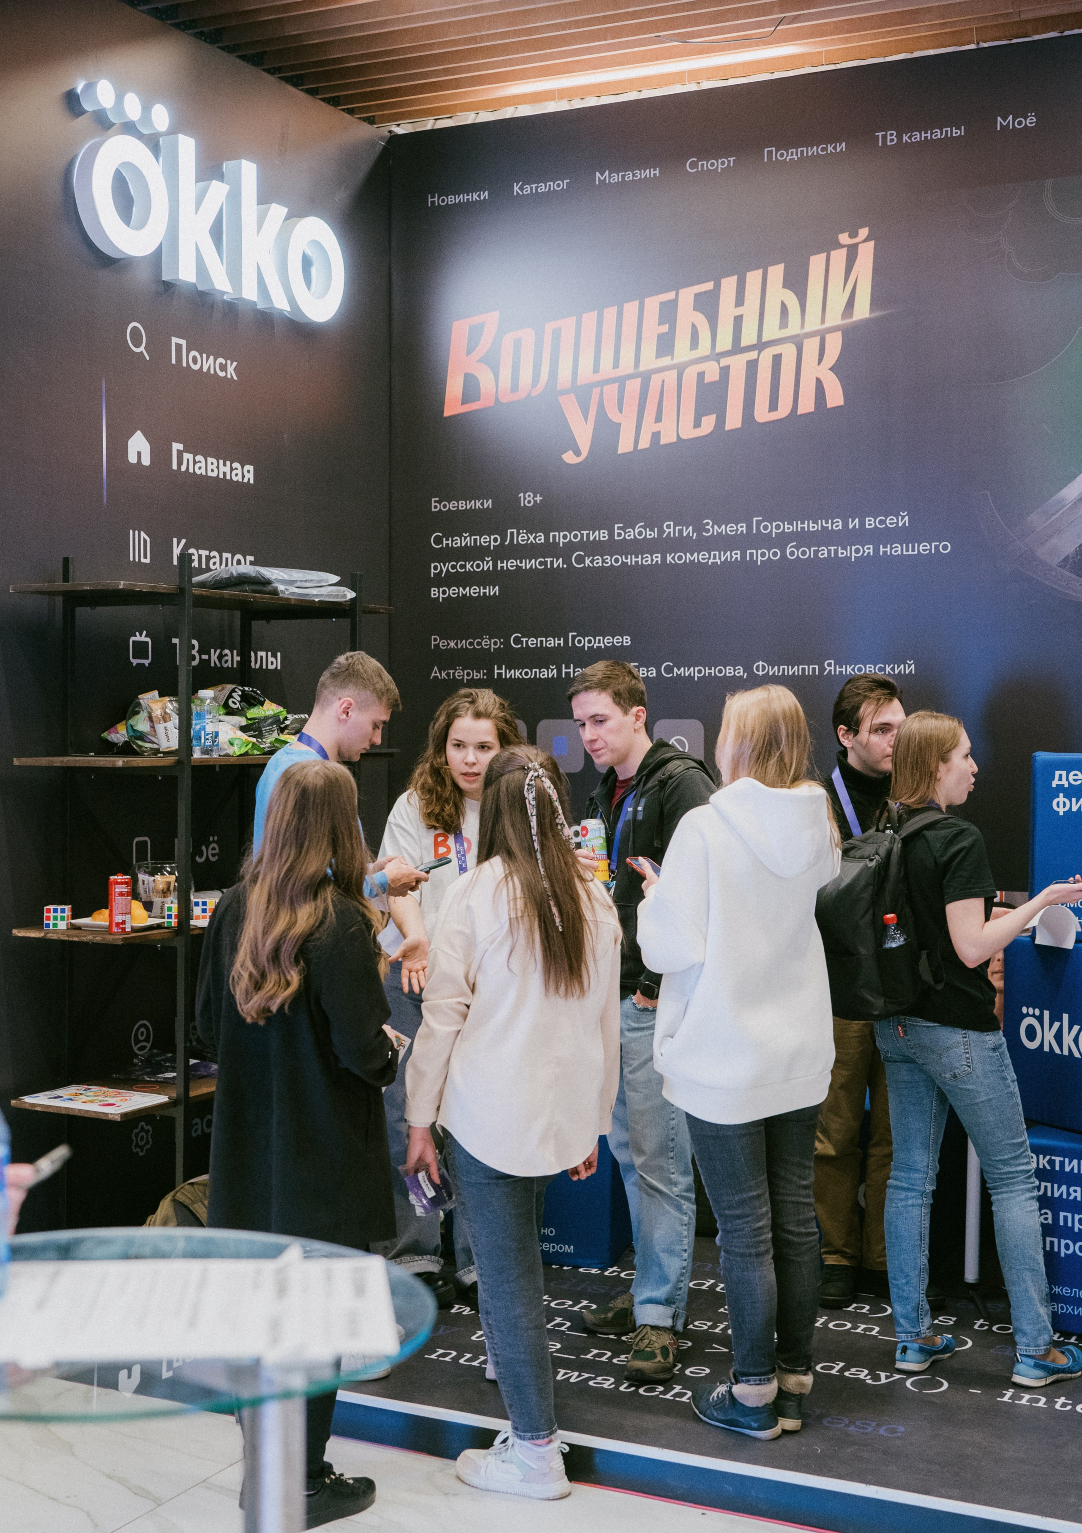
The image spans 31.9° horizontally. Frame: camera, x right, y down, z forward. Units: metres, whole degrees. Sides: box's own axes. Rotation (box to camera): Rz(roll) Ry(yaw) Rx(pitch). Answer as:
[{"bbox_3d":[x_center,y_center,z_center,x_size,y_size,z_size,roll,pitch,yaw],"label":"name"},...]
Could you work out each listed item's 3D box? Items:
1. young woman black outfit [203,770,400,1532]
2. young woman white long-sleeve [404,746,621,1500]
[{"bbox_3d":[-0.531,0.799,4.130,0.450,1.640,0.400,1,2,32],"label":"young woman black outfit"},{"bbox_3d":[-0.064,0.788,4.340,0.490,1.655,0.440,0,2,-18],"label":"young woman white long-sleeve"}]

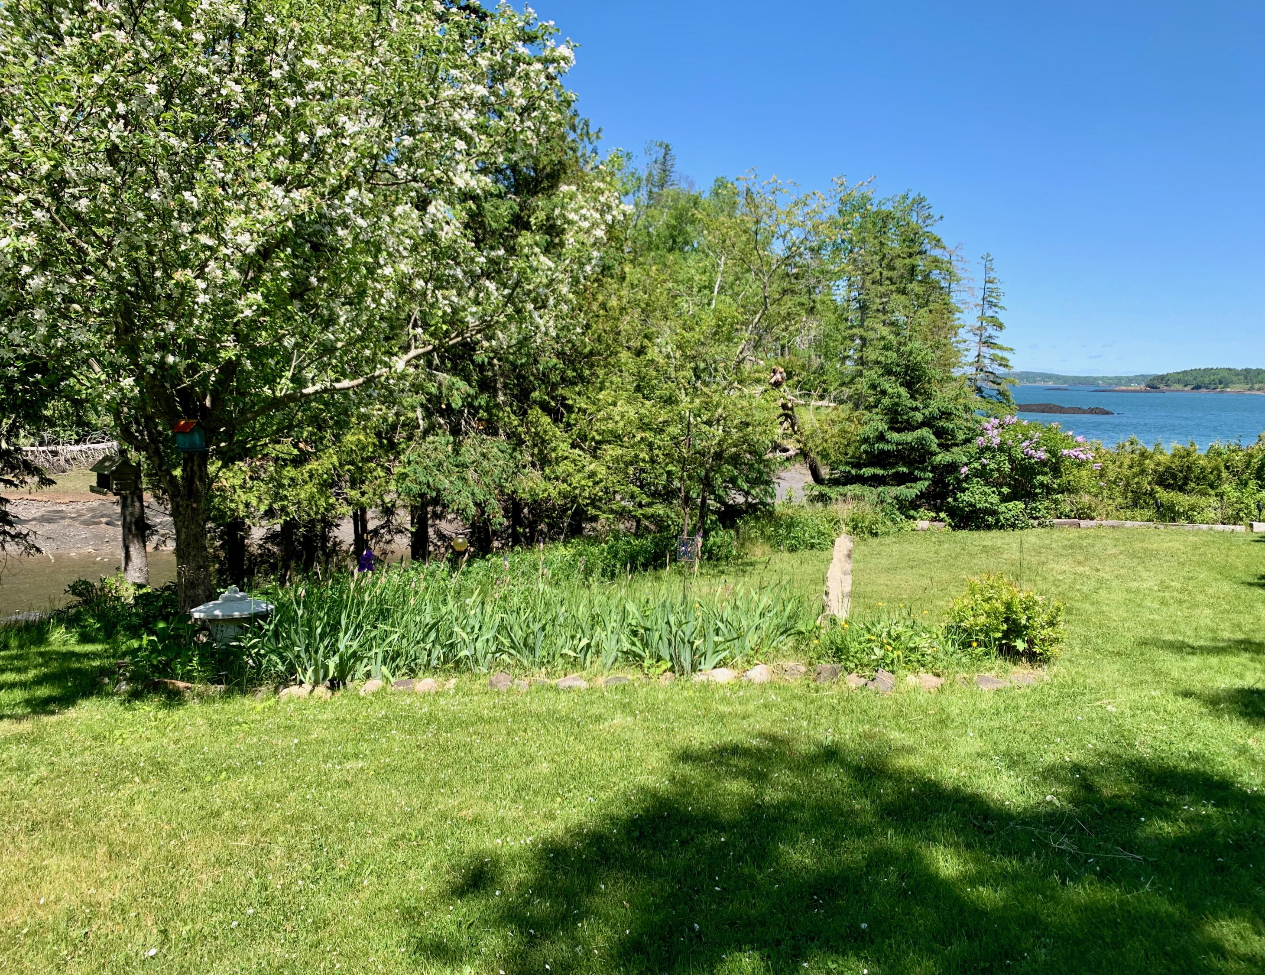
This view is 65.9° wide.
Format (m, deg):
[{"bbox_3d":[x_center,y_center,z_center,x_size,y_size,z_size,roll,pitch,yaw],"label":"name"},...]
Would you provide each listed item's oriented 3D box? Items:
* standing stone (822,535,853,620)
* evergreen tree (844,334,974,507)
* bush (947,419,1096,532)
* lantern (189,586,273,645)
[{"bbox_3d":[1.474,0.660,7.012,0.226,0.649,0.150,0,6,0],"label":"standing stone"},{"bbox_3d":[4.003,-0.937,14.182,1.939,2.567,2.000,0,6,0],"label":"evergreen tree"},{"bbox_3d":[5.178,-0.245,12.949,2.047,1.405,1.800,0,6,0],"label":"bush"},{"bbox_3d":[-2.456,0.839,5.976,0.510,0.474,0.490,-1,6,-6],"label":"lantern"}]

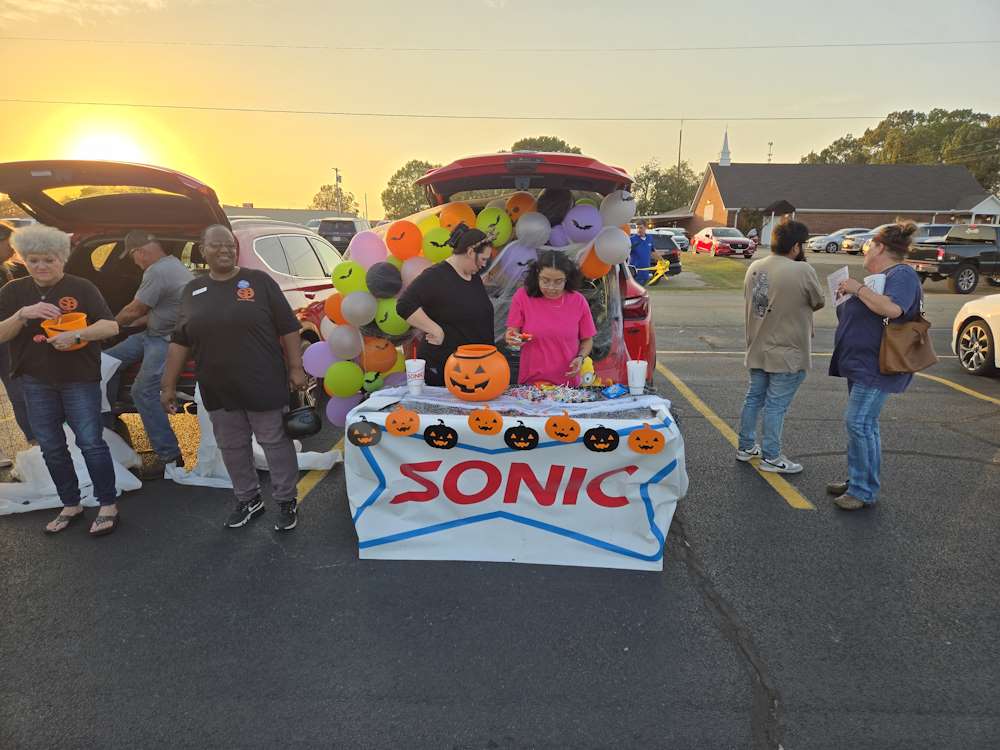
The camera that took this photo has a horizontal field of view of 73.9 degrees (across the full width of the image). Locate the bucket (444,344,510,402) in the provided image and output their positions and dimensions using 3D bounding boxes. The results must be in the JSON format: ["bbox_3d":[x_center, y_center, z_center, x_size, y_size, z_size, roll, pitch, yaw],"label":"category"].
[{"bbox_3d":[-0.118,0.003,3.491,0.345,0.265,0.345,0,12,0],"label":"bucket"}]

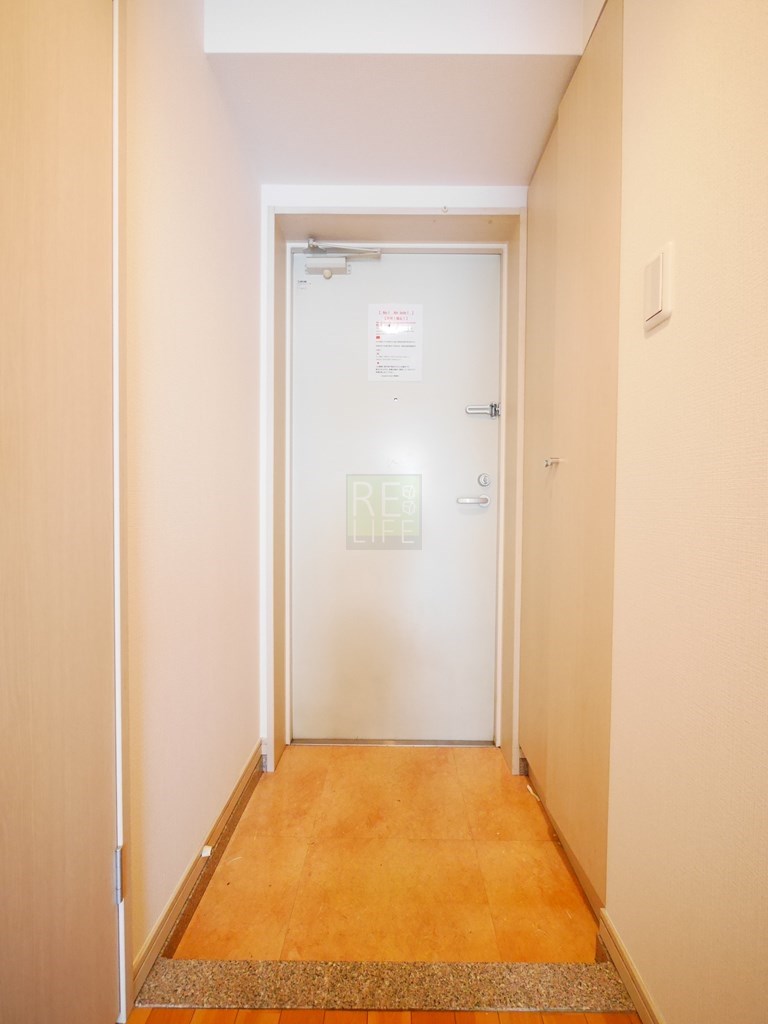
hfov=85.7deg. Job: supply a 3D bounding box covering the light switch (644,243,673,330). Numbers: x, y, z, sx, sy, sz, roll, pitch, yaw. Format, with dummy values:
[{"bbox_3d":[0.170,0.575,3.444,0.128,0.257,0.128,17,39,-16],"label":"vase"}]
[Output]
[{"bbox_3d":[0.475,-0.390,0.723,0.010,0.120,0.068,0,1,1],"label":"light switch"}]

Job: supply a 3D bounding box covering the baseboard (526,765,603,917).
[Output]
[{"bbox_3d":[0.487,0.868,1.145,0.018,0.050,0.490,0,1,1],"label":"baseboard"}]

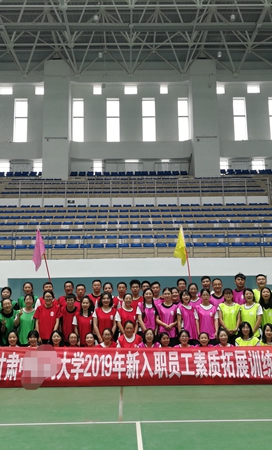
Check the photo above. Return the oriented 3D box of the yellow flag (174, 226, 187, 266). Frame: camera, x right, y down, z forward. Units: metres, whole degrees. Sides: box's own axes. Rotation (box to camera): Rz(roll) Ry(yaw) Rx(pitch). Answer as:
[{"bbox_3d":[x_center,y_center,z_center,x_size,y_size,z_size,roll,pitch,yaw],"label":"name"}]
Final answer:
[{"bbox_3d":[0.892,0.411,9.376,0.260,0.840,0.200,0,-12,-1],"label":"yellow flag"}]

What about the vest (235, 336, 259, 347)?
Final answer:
[{"bbox_3d":[1.841,2.134,7.767,0.420,0.560,0.270,-2,-11,7],"label":"vest"}]

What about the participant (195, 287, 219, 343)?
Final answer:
[{"bbox_3d":[1.280,1.936,8.406,0.460,1.568,0.300,-1,-11,4],"label":"participant"}]

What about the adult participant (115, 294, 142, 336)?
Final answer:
[{"bbox_3d":[-0.131,2.028,8.617,0.500,1.539,0.300,0,-12,-1],"label":"adult participant"}]

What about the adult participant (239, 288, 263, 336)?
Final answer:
[{"bbox_3d":[2.089,1.933,8.420,0.460,1.559,0.300,-2,-11,6],"label":"adult participant"}]

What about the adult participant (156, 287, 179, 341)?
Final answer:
[{"bbox_3d":[0.583,1.933,8.447,0.450,1.590,0.320,0,-11,-1],"label":"adult participant"}]

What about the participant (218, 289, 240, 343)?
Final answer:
[{"bbox_3d":[1.753,1.982,8.660,0.460,1.602,0.290,-1,-12,4],"label":"participant"}]

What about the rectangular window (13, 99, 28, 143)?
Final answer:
[{"bbox_3d":[-7.519,-6.821,30.571,0.897,3.075,0.200,0,-12,-1],"label":"rectangular window"}]

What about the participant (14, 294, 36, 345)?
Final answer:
[{"bbox_3d":[-1.960,1.989,8.390,0.460,1.520,0.320,1,-11,-8],"label":"participant"}]

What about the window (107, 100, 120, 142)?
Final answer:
[{"bbox_3d":[-1.444,-6.720,30.143,0.840,3.001,0.200,0,-11,-1],"label":"window"}]

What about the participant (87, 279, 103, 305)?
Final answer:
[{"bbox_3d":[-0.736,1.934,8.831,0.480,1.770,0.290,0,-11,-3],"label":"participant"}]

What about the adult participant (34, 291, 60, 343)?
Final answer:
[{"bbox_3d":[-1.646,2.013,8.594,0.480,1.596,0.300,1,-12,-6],"label":"adult participant"}]

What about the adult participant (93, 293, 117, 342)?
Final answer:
[{"bbox_3d":[-0.560,1.968,8.317,0.460,1.513,0.300,0,-11,-2],"label":"adult participant"}]

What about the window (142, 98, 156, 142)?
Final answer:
[{"bbox_3d":[0.859,-6.680,29.799,0.845,2.990,0.150,0,-11,-1],"label":"window"}]

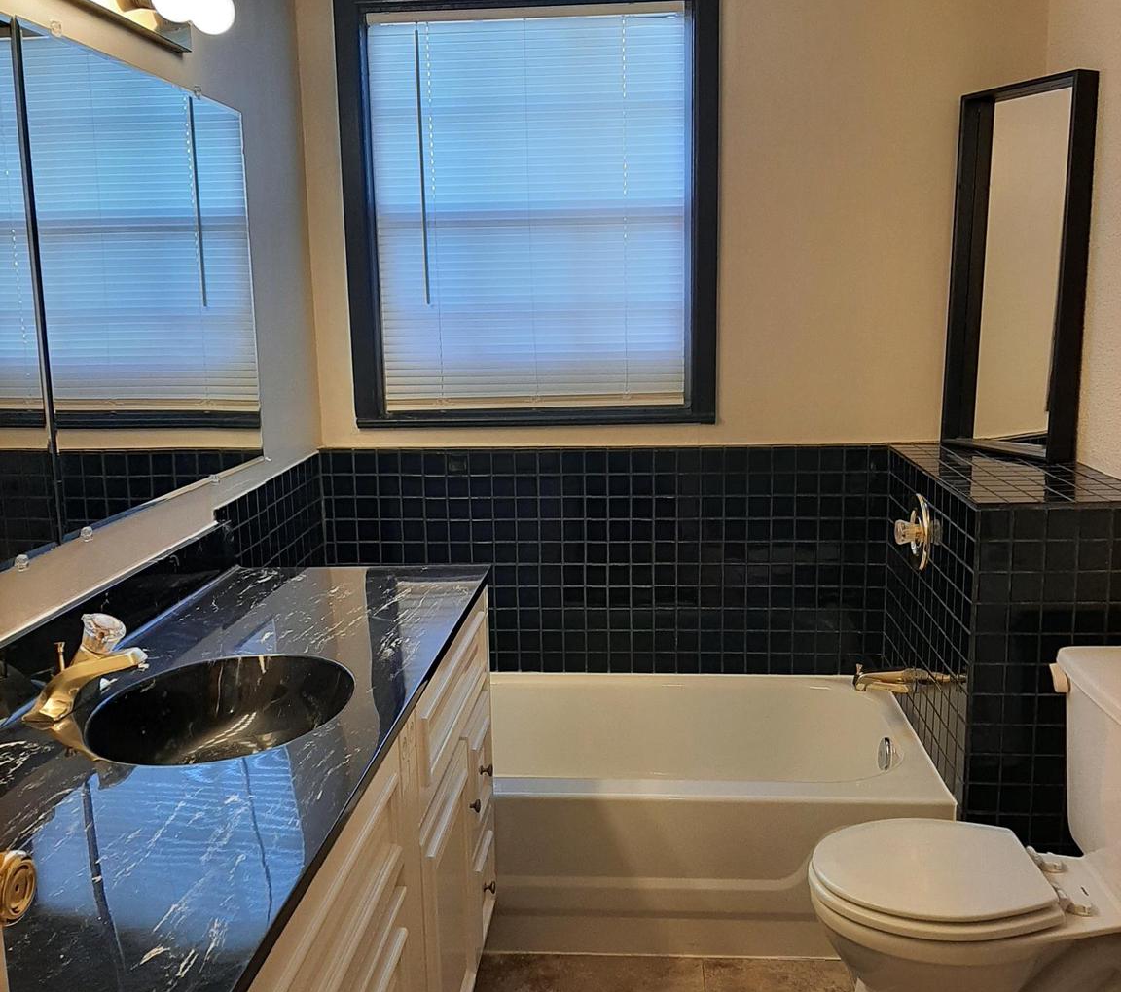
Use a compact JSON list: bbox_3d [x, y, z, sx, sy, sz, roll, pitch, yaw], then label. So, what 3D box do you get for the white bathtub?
[{"bbox_3d":[0.087,0.739,2.762,1.522,0.367,0.767,0,11,5],"label":"white bathtub"}]

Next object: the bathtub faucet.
[{"bbox_3d":[0.766,0.429,2.657,0.147,0.070,0.056,0,11,5],"label":"bathtub faucet"}]

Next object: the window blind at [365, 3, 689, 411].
[{"bbox_3d":[-0.081,-0.733,2.919,0.807,1.008,0.035,0,11,5],"label":"window blind"}]

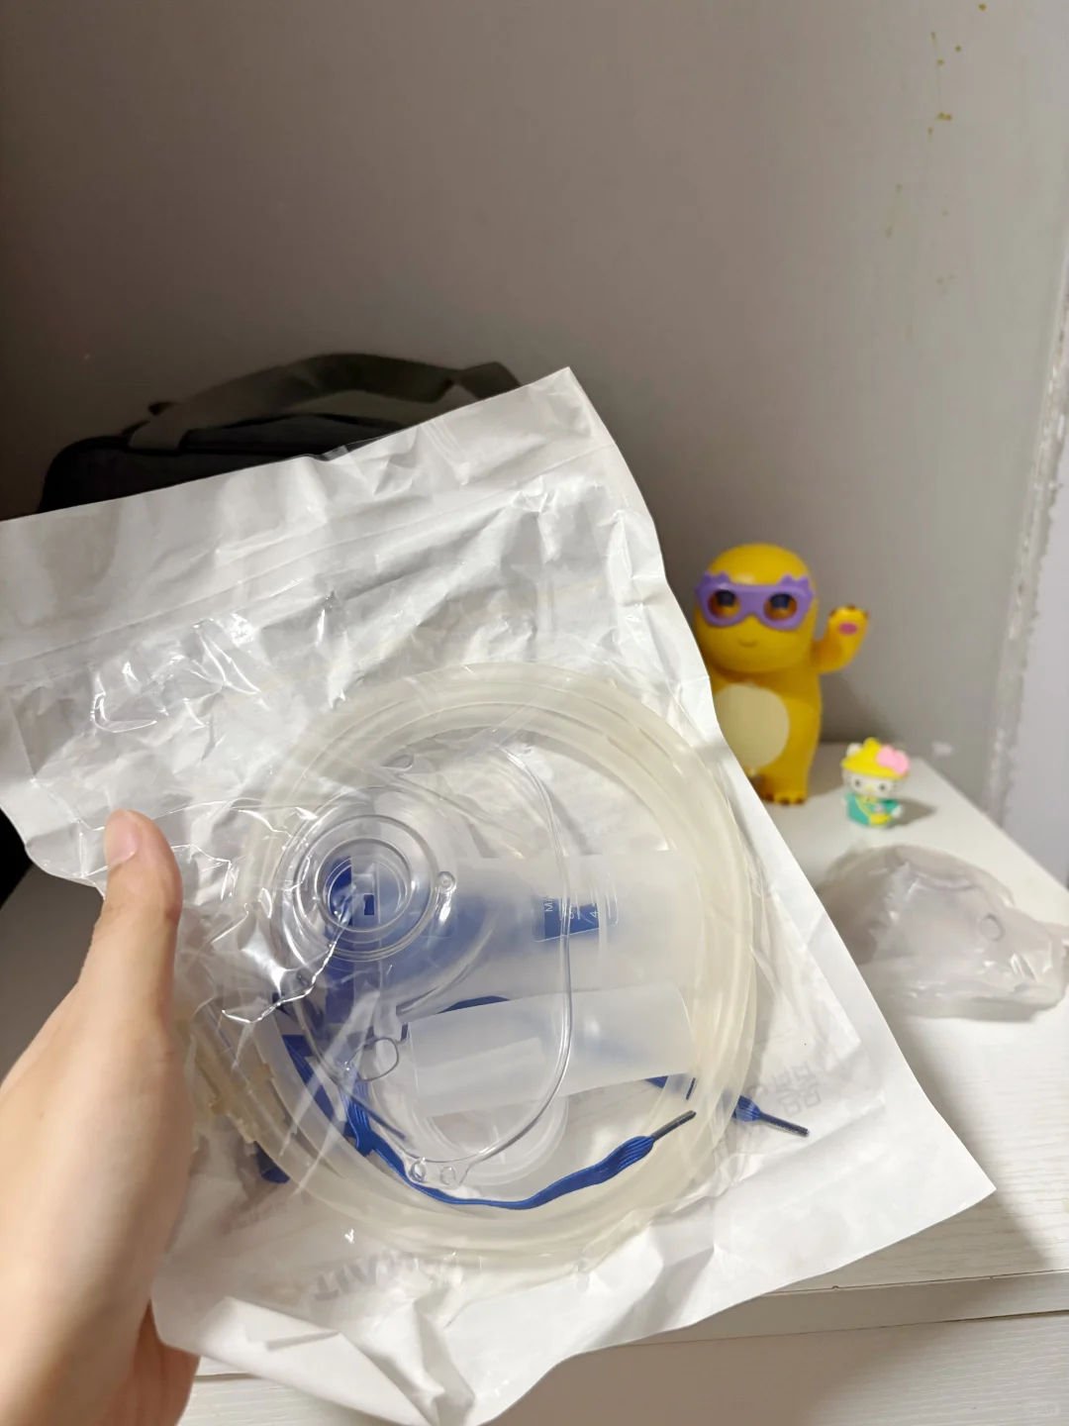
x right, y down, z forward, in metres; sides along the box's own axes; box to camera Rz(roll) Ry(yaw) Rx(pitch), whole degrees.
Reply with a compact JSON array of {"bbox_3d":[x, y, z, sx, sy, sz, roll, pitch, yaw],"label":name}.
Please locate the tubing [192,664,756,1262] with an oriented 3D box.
[{"bbox_3d":[-0.014,0.061,0.268,0.138,0.146,0.050,-10,4,-11],"label":"tubing"}]

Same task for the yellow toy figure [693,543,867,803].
[{"bbox_3d":[0.143,-0.030,0.625,0.100,0.144,0.080,7,21,18],"label":"yellow toy figure"}]

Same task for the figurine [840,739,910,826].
[{"bbox_3d":[0.191,0.037,0.593,0.037,0.042,0.030,10,23,25],"label":"figurine"}]

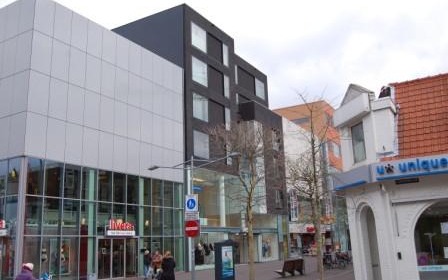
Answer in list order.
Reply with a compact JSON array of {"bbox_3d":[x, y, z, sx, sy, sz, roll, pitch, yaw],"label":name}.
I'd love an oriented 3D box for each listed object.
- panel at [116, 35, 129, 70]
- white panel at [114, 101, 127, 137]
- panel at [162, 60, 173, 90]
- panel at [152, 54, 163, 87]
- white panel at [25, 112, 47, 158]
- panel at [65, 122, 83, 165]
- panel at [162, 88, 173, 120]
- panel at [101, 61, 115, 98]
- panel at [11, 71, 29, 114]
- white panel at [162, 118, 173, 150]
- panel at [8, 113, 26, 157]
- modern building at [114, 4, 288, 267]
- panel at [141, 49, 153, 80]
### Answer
[{"bbox_3d":[-7.180,-6.132,31.685,0.100,2.360,1.280,-10,-16,30],"label":"panel"},{"bbox_3d":[-7.417,-1.523,32.168,0.070,2.522,1.323,-10,-16,30],"label":"white panel"},{"bbox_3d":[-4.510,-5.165,35.858,0.100,2.347,1.280,-10,-16,30],"label":"panel"},{"bbox_3d":[-5.179,-5.401,34.792,0.100,2.347,1.280,-10,-16,30],"label":"panel"},{"bbox_3d":[-10.322,-0.210,24.614,0.100,2.454,1.358,-10,-16,30],"label":"white panel"},{"bbox_3d":[-8.298,0.244,24.727,0.100,2.304,1.191,-9,-15,30],"label":"panel"},{"bbox_3d":[-4.687,-3.019,37.269,0.070,2.522,1.323,-10,-16,30],"label":"panel"},{"bbox_3d":[-7.774,-4.029,30.056,0.100,2.454,1.280,-10,-16,30],"label":"panel"},{"bbox_3d":[-11.276,-2.641,24.918,1.411,2.417,0.100,-10,-16,30],"label":"panel"},{"bbox_3d":[-4.335,-0.470,34.798,0.100,2.454,1.280,-10,-16,30],"label":"white panel"},{"bbox_3d":[-11.208,-0.229,24.411,1.396,2.454,0.100,-10,-16,30],"label":"panel"},{"bbox_3d":[-2.603,1.042,42.301,11.574,20.902,15.000,-9,-15,30],"label":"modern building"},{"bbox_3d":[-6.184,-5.962,35.614,0.070,2.443,1.323,-10,-16,30],"label":"panel"}]

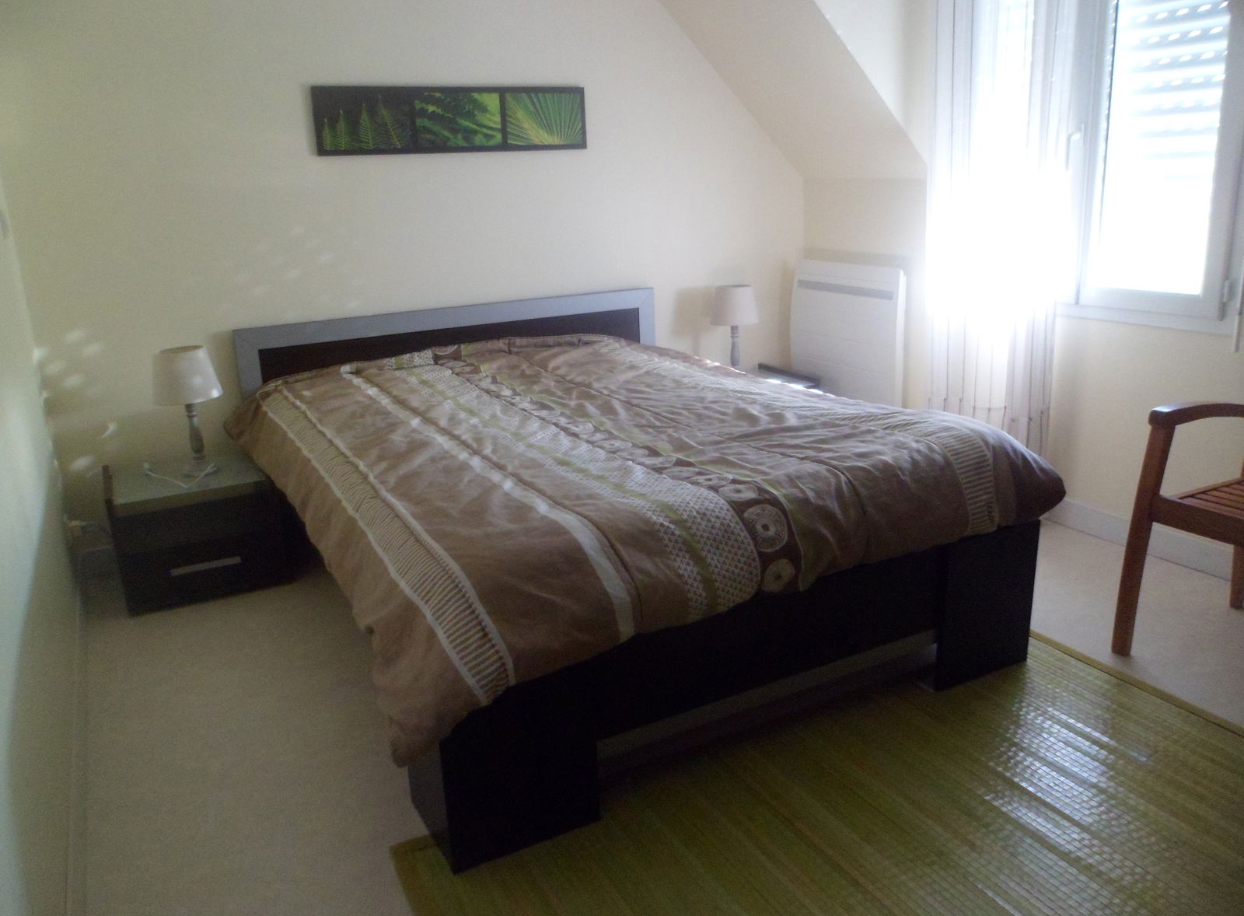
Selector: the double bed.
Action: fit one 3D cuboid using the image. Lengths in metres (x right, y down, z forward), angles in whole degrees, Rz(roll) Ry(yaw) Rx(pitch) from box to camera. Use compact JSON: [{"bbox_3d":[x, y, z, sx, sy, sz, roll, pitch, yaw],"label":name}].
[{"bbox_3d":[-0.123,0.034,2.752,1.665,0.733,2.023,-11,19,-26],"label":"double bed"}]

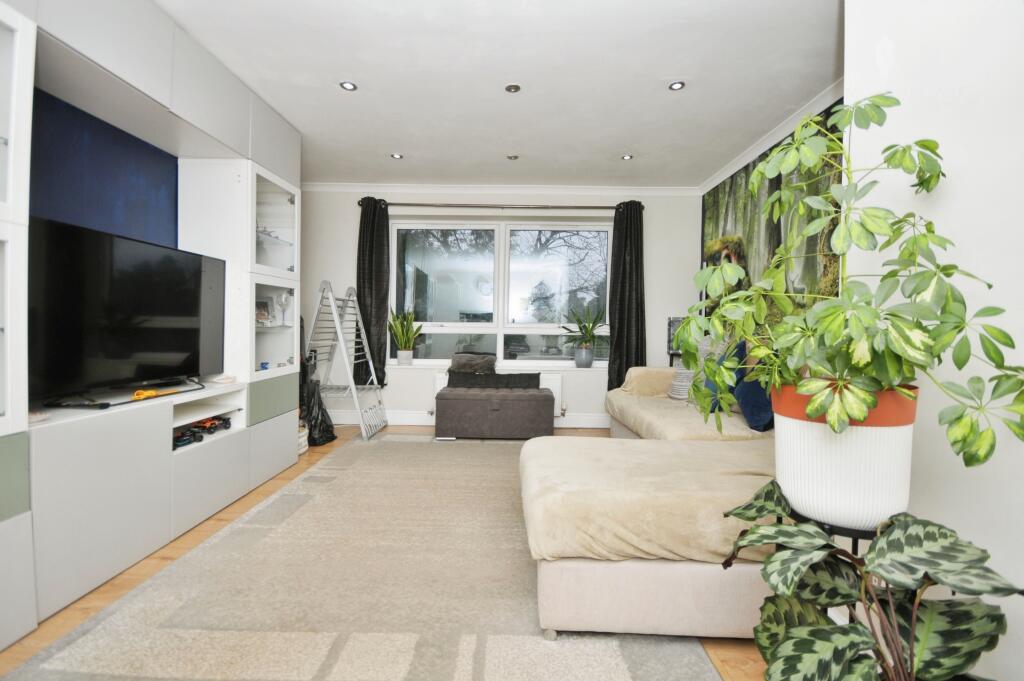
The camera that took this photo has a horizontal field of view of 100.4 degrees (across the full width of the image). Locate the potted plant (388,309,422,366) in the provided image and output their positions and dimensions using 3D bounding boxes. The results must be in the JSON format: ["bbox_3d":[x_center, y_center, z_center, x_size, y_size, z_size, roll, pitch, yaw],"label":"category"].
[{"bbox_3d":[-1.114,-0.031,4.460,0.340,0.590,0.260,1,2,1],"label":"potted plant"}]

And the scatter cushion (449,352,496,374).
[{"bbox_3d":[-0.377,0.225,4.170,0.460,0.220,0.260,1,2,1],"label":"scatter cushion"}]

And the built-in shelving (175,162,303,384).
[{"bbox_3d":[-1.790,-0.432,2.855,0.430,1.350,0.575,1,2,1],"label":"built-in shelving"}]

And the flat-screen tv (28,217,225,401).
[{"bbox_3d":[-1.760,-0.115,2.000,0.100,0.680,1.080,1,2,1],"label":"flat-screen tv"}]

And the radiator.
[{"bbox_3d":[-0.135,0.530,4.180,1.230,0.440,0.090,1,2,1],"label":"radiator"}]

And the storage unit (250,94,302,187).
[{"bbox_3d":[-1.734,-1.269,2.778,0.420,0.391,0.567,1,2,1],"label":"storage unit"}]

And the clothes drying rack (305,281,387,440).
[{"bbox_3d":[-1.620,0.150,4.000,0.730,1.400,0.560,1,2,1],"label":"clothes drying rack"}]

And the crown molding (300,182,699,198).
[{"bbox_3d":[-0.117,-1.534,4.330,4.050,0.085,0.075,1,2,1],"label":"crown molding"}]

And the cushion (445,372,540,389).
[{"bbox_3d":[-0.174,0.370,4.020,0.870,0.160,0.220,1,2,1],"label":"cushion"}]

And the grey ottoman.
[{"bbox_3d":[-0.159,0.688,4.110,1.090,0.414,0.380,1,2,1],"label":"grey ottoman"}]

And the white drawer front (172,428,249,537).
[{"bbox_3d":[-1.785,0.725,2.275,0.420,0.391,0.567,1,2,1],"label":"white drawer front"}]

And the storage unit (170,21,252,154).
[{"bbox_3d":[-1.800,-1.306,2.280,0.430,0.400,0.575,1,2,1],"label":"storage unit"}]

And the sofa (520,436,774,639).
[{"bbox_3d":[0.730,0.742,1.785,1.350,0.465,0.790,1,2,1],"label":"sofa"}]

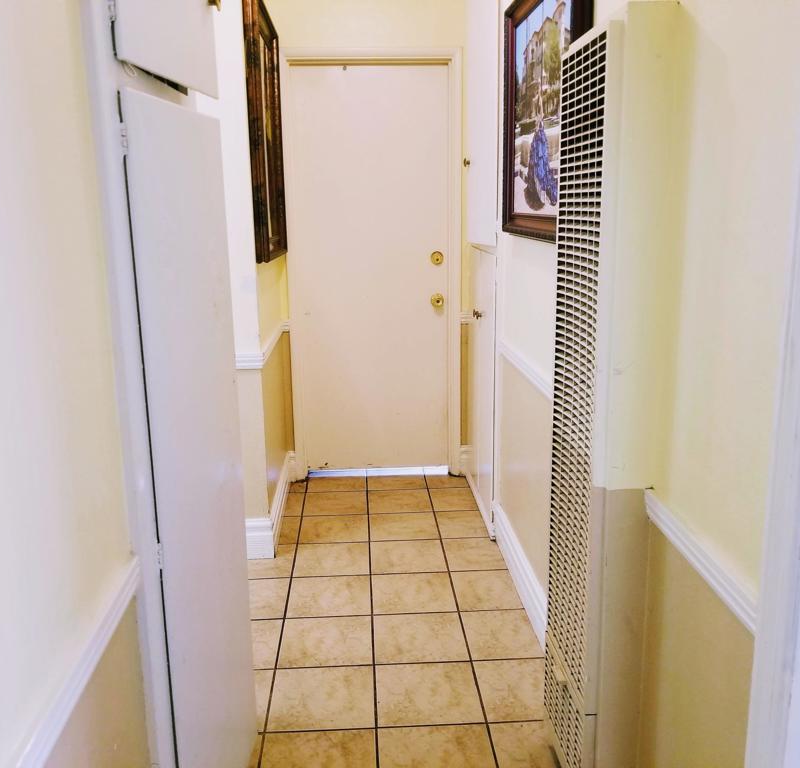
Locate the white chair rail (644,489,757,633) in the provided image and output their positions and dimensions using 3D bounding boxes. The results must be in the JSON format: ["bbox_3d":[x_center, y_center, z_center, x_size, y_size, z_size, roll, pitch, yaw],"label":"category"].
[{"bbox_3d":[0.491,0.275,1.287,0.024,0.064,0.420,-1,13,-3],"label":"white chair rail"}]

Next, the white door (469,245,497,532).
[{"bbox_3d":[0.370,-0.031,3.518,0.025,1.145,0.715,-1,13,-3],"label":"white door"}]

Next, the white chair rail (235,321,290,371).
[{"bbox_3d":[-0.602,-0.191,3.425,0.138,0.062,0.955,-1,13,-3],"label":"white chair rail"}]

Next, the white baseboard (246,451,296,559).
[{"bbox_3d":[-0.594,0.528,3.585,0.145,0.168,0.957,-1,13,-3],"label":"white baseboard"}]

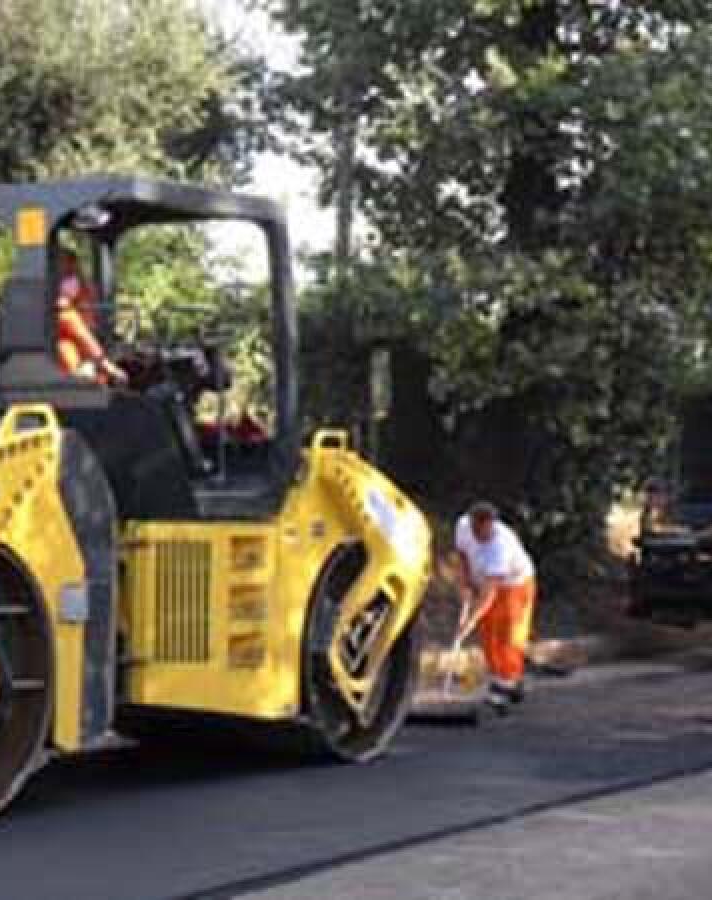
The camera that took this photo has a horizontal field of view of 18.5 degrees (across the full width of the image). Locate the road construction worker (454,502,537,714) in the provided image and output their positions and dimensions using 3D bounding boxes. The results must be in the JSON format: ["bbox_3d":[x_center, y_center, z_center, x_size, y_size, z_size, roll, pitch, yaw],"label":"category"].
[{"bbox_3d":[0.977,1.118,15.400,0.730,1.490,0.560,2,-3,-45],"label":"road construction worker"}]

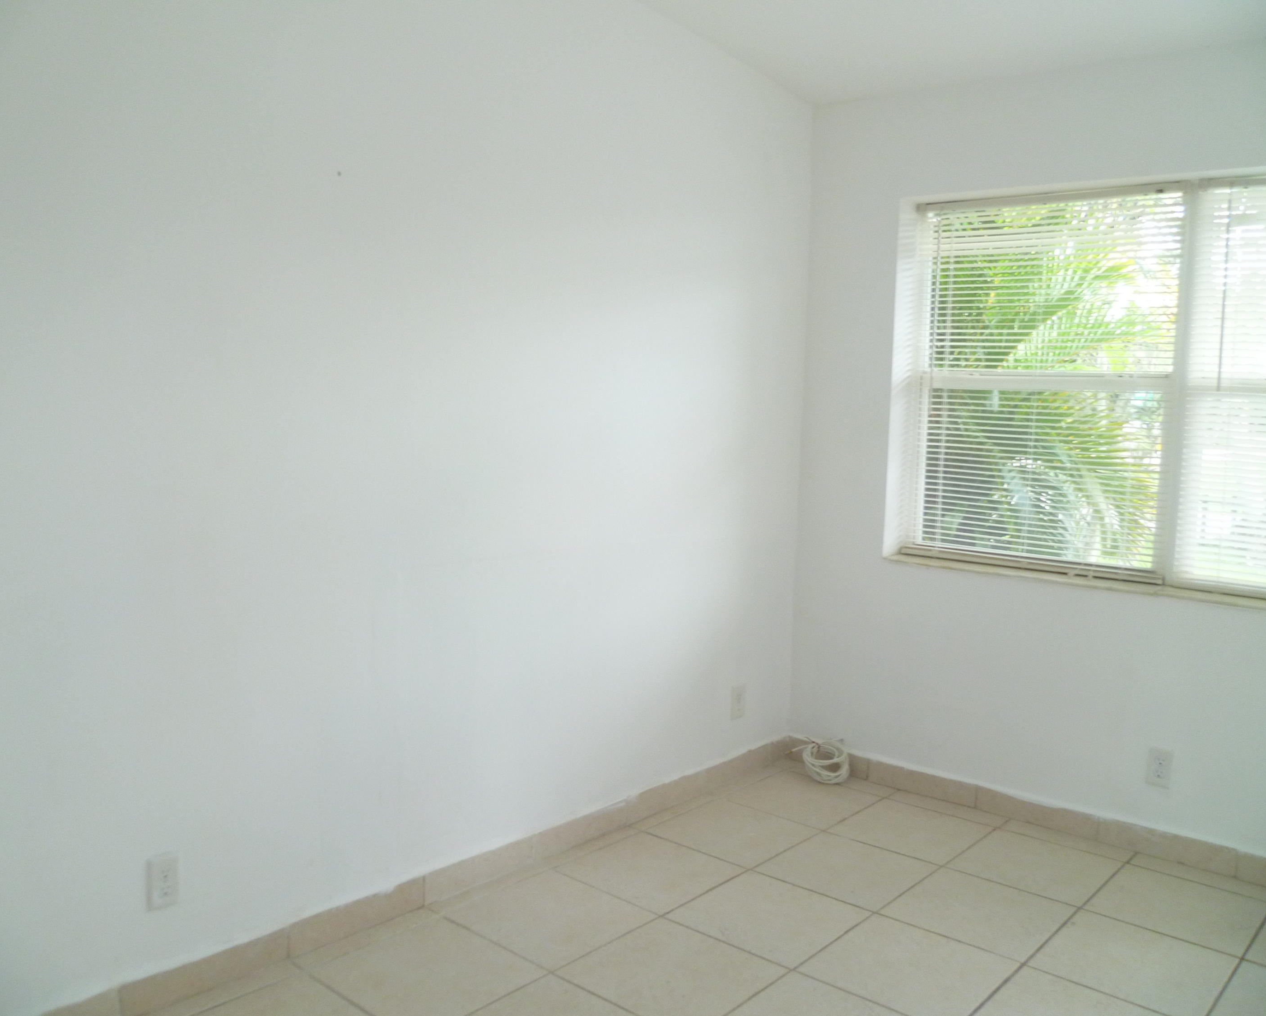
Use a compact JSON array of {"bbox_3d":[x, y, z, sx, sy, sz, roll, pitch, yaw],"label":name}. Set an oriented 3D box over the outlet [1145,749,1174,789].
[{"bbox_3d":[1.607,0.792,3.343,0.070,0.115,0.010,6,7,41],"label":"outlet"}]

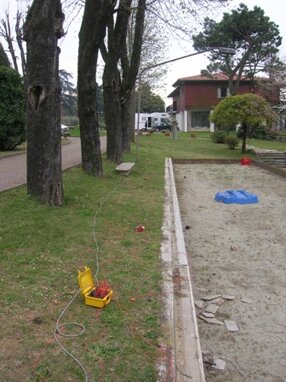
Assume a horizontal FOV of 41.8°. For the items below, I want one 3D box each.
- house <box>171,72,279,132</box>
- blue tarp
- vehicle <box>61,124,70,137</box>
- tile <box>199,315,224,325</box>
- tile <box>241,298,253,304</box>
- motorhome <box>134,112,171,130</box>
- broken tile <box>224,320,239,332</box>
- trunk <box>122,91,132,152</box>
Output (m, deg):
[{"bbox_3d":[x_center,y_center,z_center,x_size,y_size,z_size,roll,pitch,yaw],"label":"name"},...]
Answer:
[{"bbox_3d":[10.900,-12.624,53.108,14.000,8.210,12.500,0,10,0],"label":"house"},{"bbox_3d":[2.050,0.105,8.450,0.930,0.170,0.950,0,10,0],"label":"blue tarp"},{"bbox_3d":[-10.717,-7.491,45.898,1.780,1.480,4.200,-8,13,-36],"label":"vehicle"},{"bbox_3d":[0.594,1.097,3.243,0.240,0.030,0.110,8,13,38],"label":"tile"},{"bbox_3d":[1.091,1.161,3.918,0.105,0.018,0.078,7,12,35],"label":"tile"},{"bbox_3d":[1.728,-11.071,59.995,6.100,2.950,2.250,0,10,0],"label":"motorhome"},{"bbox_3d":[0.746,1.125,3.143,0.085,0.016,0.168,0,10,0],"label":"broken tile"},{"bbox_3d":[-0.939,-4.028,21.733,0.620,3.650,0.620,0,10,0],"label":"trunk"}]

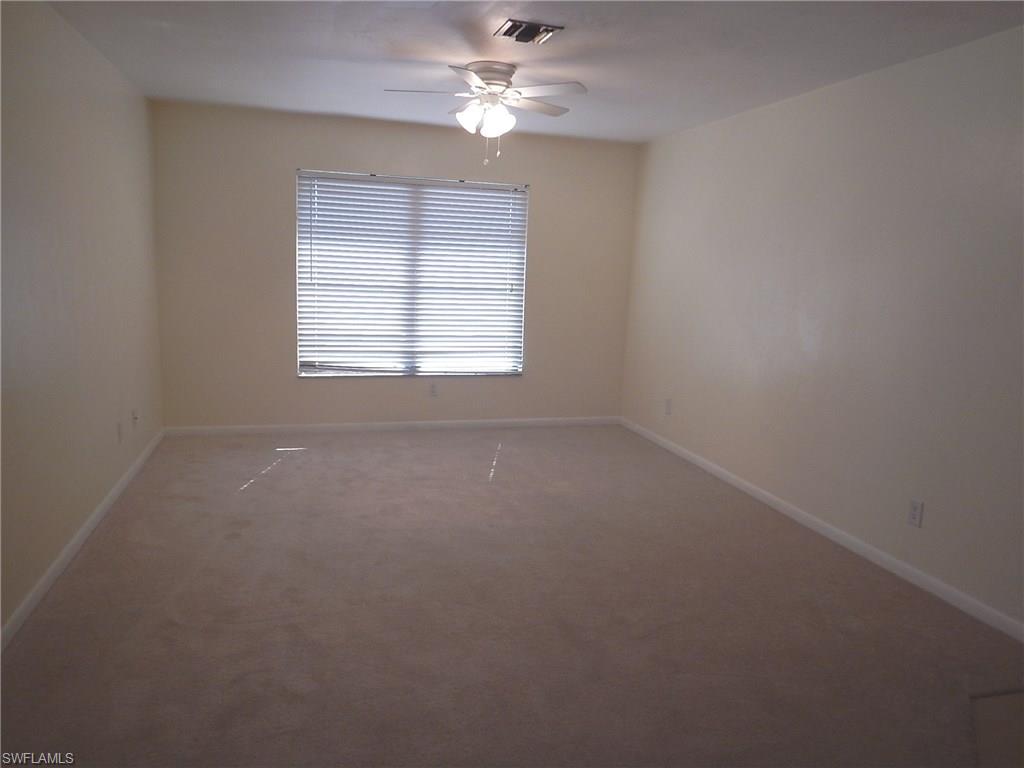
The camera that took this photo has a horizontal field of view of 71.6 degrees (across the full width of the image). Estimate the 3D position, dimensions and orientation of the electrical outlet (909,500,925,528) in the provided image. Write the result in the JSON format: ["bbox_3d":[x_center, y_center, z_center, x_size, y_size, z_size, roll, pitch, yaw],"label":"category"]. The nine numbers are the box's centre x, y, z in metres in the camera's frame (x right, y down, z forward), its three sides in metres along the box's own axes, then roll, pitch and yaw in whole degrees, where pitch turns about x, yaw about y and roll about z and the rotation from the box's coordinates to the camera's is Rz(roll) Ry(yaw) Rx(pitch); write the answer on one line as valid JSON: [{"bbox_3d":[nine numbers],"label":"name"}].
[{"bbox_3d":[1.906,0.612,3.348,0.010,0.120,0.073,-1,11,-16],"label":"electrical outlet"}]

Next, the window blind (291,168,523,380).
[{"bbox_3d":[-0.762,-0.842,5.717,1.835,1.575,0.060,-1,11,-16],"label":"window blind"}]

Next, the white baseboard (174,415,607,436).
[{"bbox_3d":[-0.815,0.340,5.918,3.805,0.076,0.016,-1,11,-16],"label":"white baseboard"}]

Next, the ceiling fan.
[{"bbox_3d":[-0.126,-1.518,3.812,1.110,0.350,1.110,-1,11,-16],"label":"ceiling fan"}]

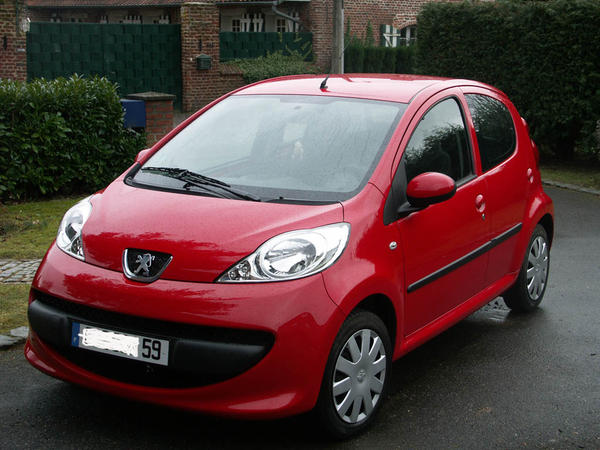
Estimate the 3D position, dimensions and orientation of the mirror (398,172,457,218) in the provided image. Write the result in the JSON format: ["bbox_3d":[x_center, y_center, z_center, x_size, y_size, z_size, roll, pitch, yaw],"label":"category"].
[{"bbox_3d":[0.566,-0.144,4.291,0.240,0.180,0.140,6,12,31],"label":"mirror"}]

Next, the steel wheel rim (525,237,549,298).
[{"bbox_3d":[1.463,0.271,6.007,0.100,0.400,0.400,6,12,31],"label":"steel wheel rim"}]

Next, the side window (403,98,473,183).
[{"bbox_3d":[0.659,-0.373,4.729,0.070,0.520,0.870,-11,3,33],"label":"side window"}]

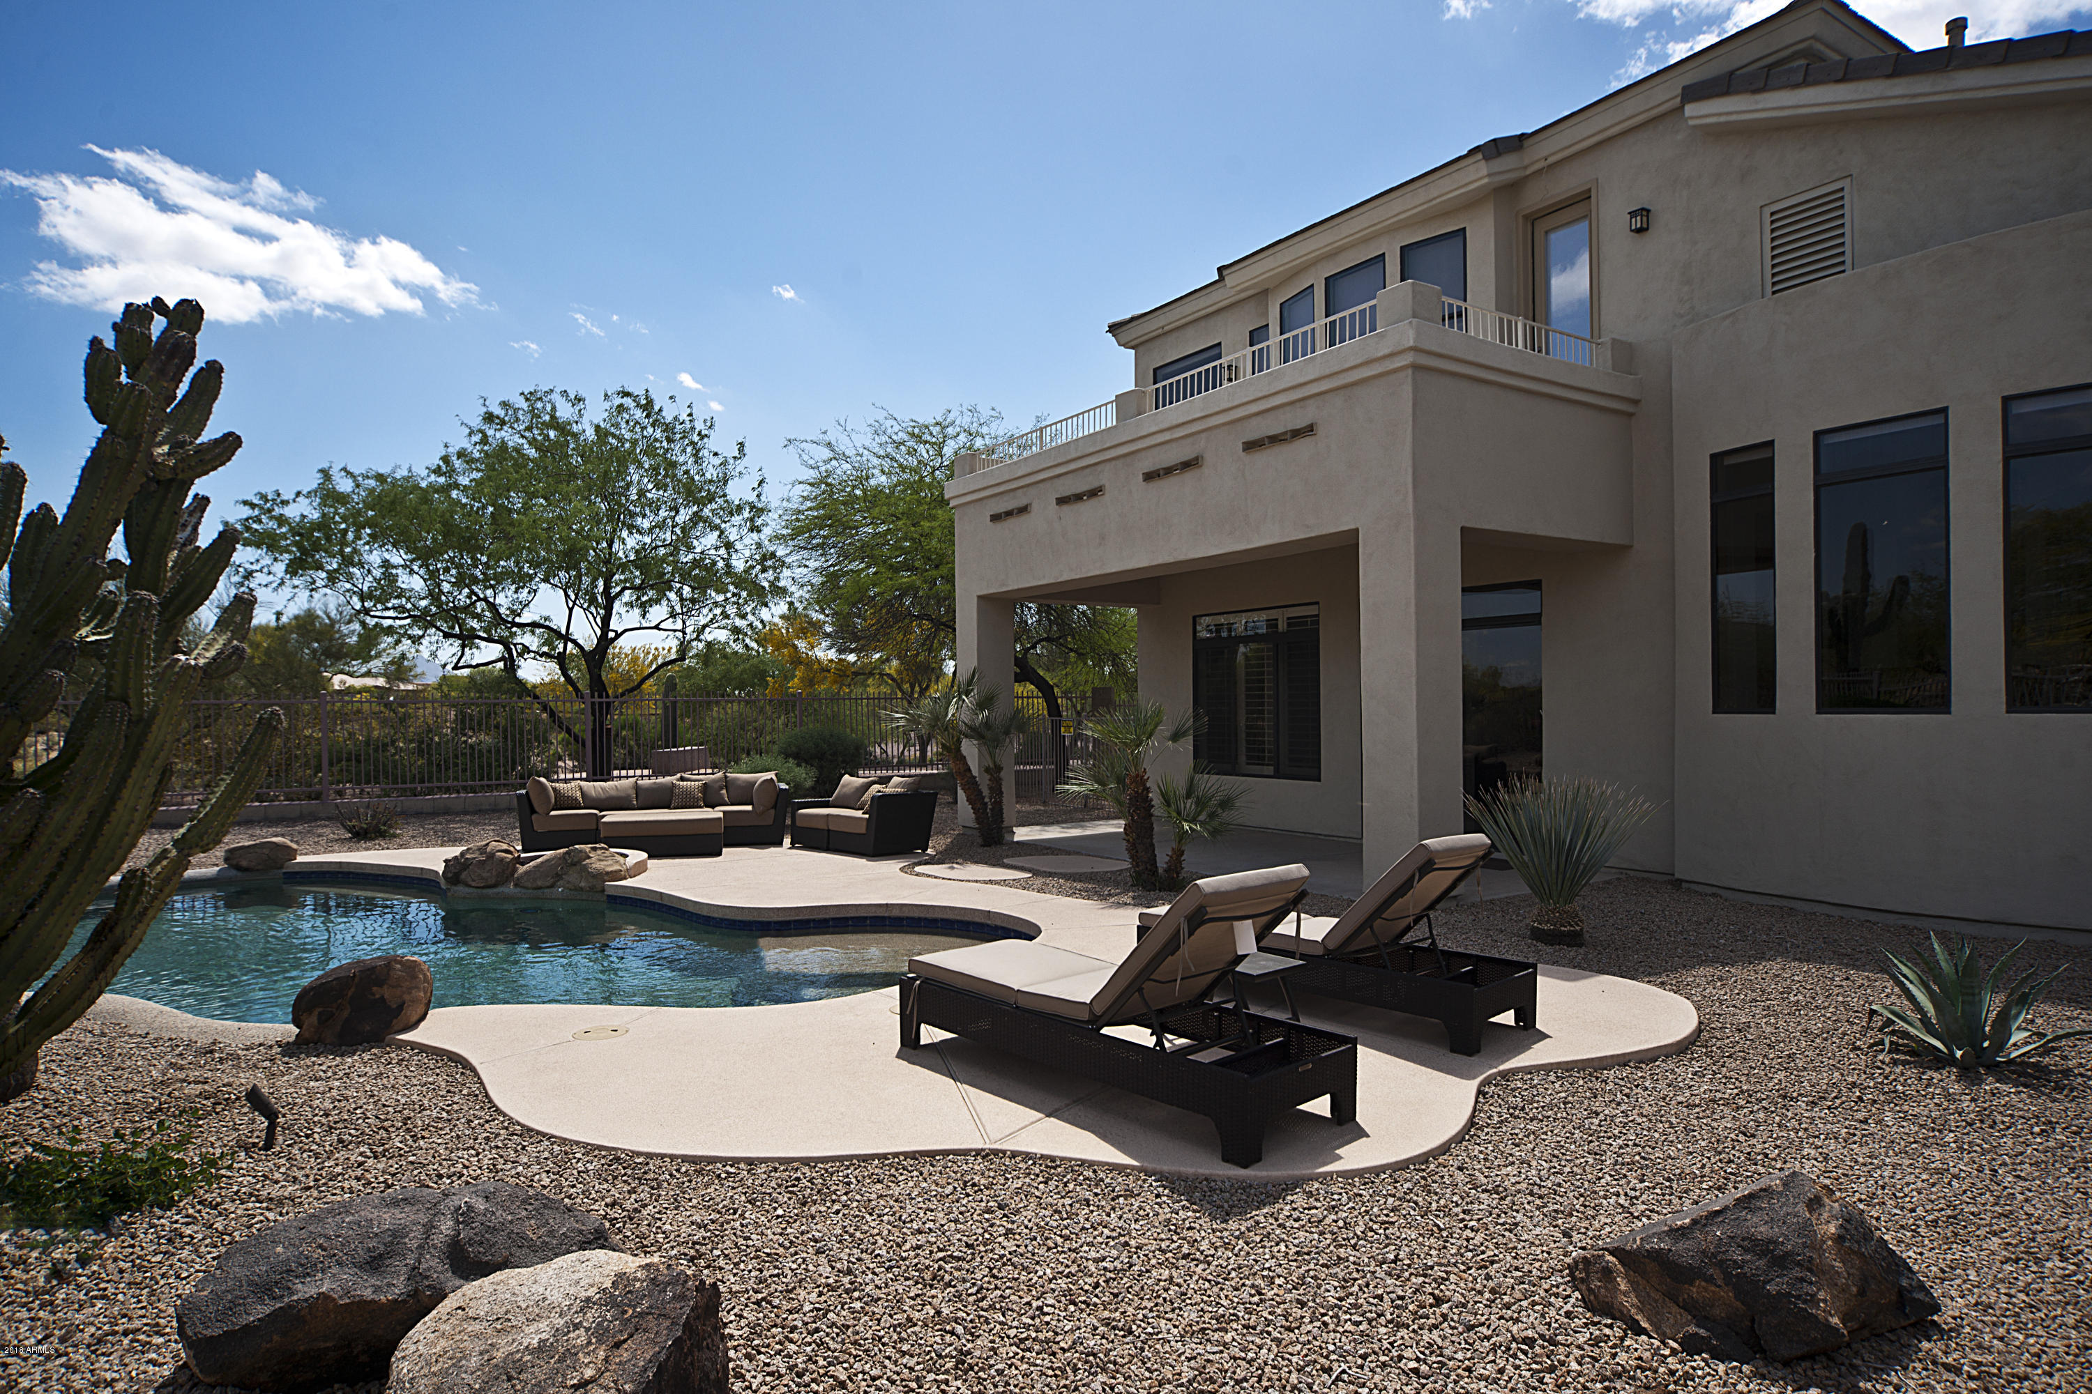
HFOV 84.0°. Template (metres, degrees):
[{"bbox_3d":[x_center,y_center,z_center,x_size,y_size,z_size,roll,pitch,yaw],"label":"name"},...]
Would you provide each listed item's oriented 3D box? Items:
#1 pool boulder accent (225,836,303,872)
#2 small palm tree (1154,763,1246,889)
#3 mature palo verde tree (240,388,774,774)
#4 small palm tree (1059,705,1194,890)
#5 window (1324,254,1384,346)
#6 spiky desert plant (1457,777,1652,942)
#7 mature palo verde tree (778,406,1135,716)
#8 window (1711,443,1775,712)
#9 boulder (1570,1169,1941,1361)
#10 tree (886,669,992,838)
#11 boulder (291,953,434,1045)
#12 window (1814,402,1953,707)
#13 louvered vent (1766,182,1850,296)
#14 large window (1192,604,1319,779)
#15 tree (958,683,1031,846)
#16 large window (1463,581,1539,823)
[{"bbox_3d":[-8.311,1.670,12.300,0.800,0.360,0.520,0,-1,0],"label":"pool boulder accent"},{"bbox_3d":[1.409,1.171,10.600,0.840,1.130,0.820,0,-1,0],"label":"small palm tree"},{"bbox_3d":[-8.823,-1.750,19.515,8.400,6.700,7.300,0,0,-24],"label":"mature palo verde tree"},{"bbox_3d":[0.738,0.886,10.500,1.250,1.680,1.200,0,-1,0],"label":"small palm tree"},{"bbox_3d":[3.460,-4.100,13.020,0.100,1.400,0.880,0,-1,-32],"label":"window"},{"bbox_3d":[3.377,1.055,7.612,1.180,1.060,1.160,-1,0,24],"label":"spiky desert plant"},{"bbox_3d":[-1.285,-1.754,21.500,7.300,7.100,6.800,0,-1,0],"label":"mature palo verde tree"},{"bbox_3d":[5.830,-0.973,9.720,0.100,2.220,0.600,0,-1,-21],"label":"window"},{"bbox_3d":[1.879,1.425,3.069,0.850,0.340,0.560,0,0,0],"label":"boulder"},{"bbox_3d":[-1.257,0.725,13.750,1.230,2.000,1.100,0,-1,0],"label":"tree"},{"bbox_3d":[-3.325,1.424,5.649,0.650,0.420,0.500,0,0,-18],"label":"boulder"},{"bbox_3d":[6.139,-0.961,8.527,0.120,2.158,0.838,0,-1,-32],"label":"window"},{"bbox_3d":[6.102,-3.660,9.324,0.100,0.800,0.675,0,-1,-33],"label":"louvered vent"},{"bbox_3d":[2.649,-0.022,14.781,0.120,2.118,2.322,0,-1,-33],"label":"large window"},{"bbox_3d":[-0.609,0.793,13.750,0.860,1.920,0.900,0,-1,0],"label":"tree"},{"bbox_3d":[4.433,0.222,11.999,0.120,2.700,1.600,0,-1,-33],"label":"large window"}]

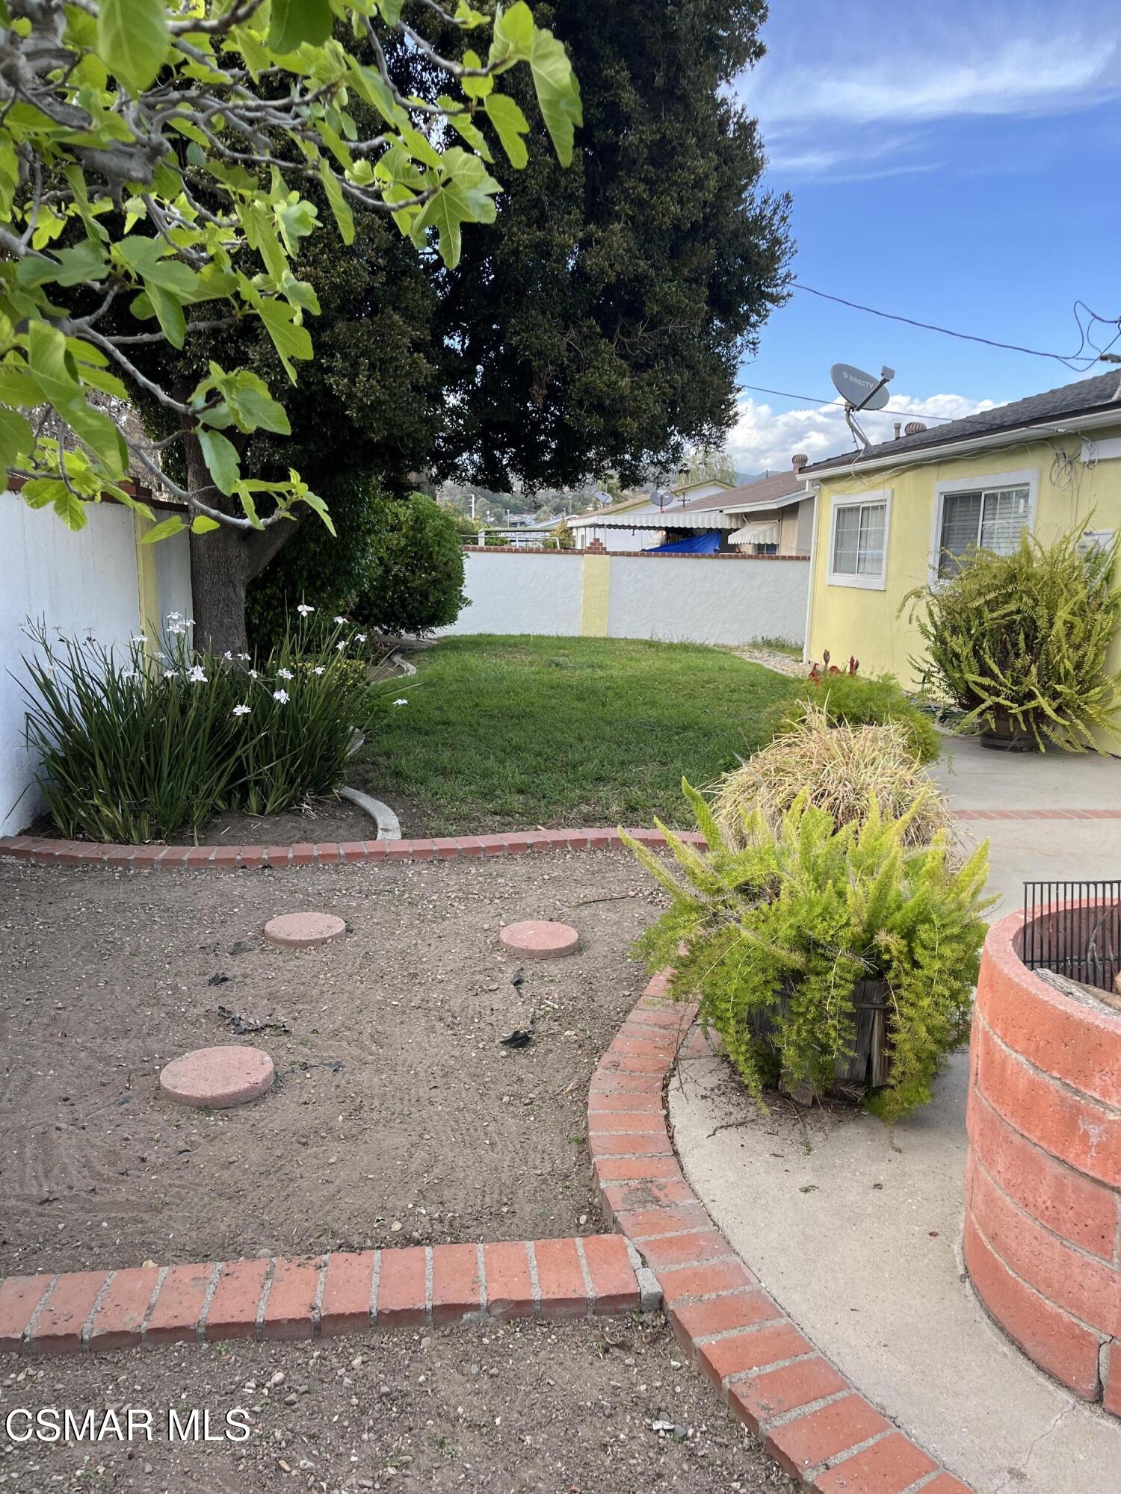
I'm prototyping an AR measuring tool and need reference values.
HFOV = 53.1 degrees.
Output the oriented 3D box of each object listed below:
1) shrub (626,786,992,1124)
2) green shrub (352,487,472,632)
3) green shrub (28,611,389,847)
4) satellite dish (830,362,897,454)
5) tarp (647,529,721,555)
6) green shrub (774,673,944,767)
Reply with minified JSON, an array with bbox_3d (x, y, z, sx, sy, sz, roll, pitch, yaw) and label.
[{"bbox_3d":[0.729,0.517,3.300,1.000,0.770,0.920,1,10,-5],"label":"shrub"},{"bbox_3d":[-2.101,-2.507,15.600,1.650,2.000,1.600,1,10,-5],"label":"green shrub"},{"bbox_3d":[-1.860,-0.205,5.950,1.750,1.000,1.400,1,10,-5],"label":"green shrub"},{"bbox_3d":[3.401,-3.807,12.600,0.720,1.030,0.680,-6,13,-35],"label":"satellite dish"},{"bbox_3d":[2.524,-4.127,23.000,1.500,0.750,1.200,1,10,-5],"label":"tarp"},{"bbox_3d":[1.700,-0.020,6.500,0.920,0.720,0.900,1,10,-5],"label":"green shrub"}]

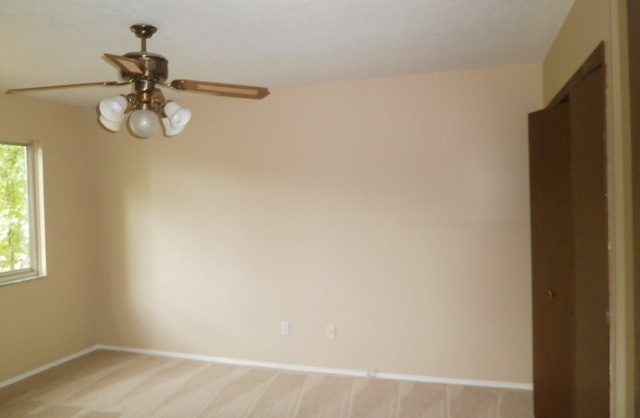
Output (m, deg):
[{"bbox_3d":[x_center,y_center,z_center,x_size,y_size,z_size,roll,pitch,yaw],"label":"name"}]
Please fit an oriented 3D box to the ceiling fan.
[{"bbox_3d":[-0.945,-0.681,2.590,1.320,0.590,1.320,-2,2,-13],"label":"ceiling fan"}]

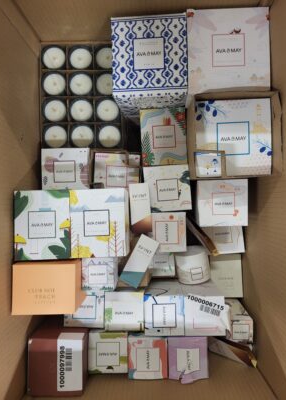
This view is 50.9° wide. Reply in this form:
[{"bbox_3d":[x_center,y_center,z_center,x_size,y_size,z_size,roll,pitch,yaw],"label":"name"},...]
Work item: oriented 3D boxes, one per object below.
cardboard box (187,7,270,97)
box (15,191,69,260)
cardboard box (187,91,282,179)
[{"bbox_3d":[0.126,-0.217,0.504,0.119,0.137,0.121,-1,90,1],"label":"cardboard box"},{"bbox_3d":[-0.142,0.036,0.466,0.079,0.079,0.097,-1,90,1],"label":"box"},{"bbox_3d":[0.143,-0.099,0.517,0.129,0.140,0.129,-2,90,1],"label":"cardboard box"}]

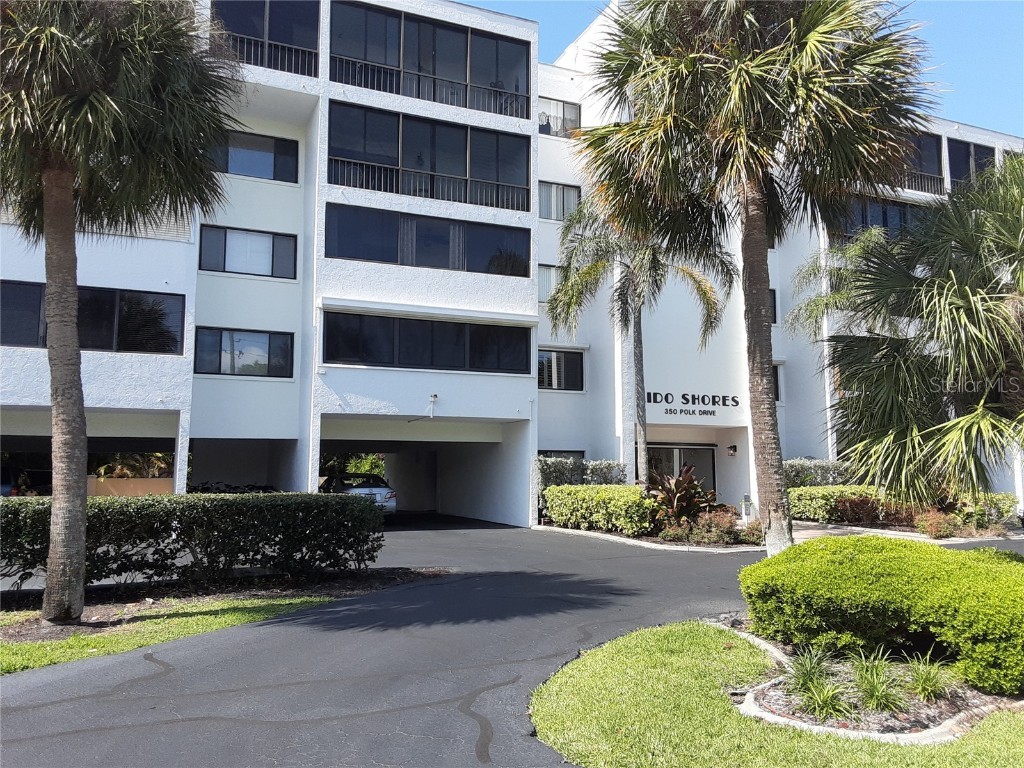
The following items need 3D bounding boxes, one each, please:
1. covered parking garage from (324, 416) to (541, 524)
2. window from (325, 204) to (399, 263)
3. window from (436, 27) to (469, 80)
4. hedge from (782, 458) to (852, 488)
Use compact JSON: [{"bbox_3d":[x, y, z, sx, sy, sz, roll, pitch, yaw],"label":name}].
[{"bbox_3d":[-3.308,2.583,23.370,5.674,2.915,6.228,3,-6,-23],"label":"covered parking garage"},{"bbox_3d":[-3.808,-3.830,20.462,1.873,1.390,0.100,3,-6,-23],"label":"window"},{"bbox_3d":[-1.629,-9.056,21.923,0.927,1.506,0.100,3,-6,-23],"label":"window"},{"bbox_3d":[10.415,3.436,26.943,3.200,1.782,0.865,3,-6,-23],"label":"hedge"}]

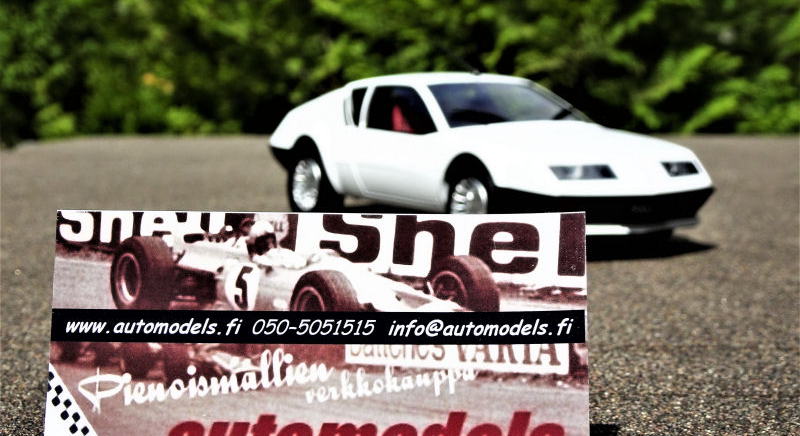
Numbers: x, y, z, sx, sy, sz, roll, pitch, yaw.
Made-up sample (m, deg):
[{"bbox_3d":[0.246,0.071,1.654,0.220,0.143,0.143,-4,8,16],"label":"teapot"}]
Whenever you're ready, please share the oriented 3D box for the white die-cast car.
[{"bbox_3d":[0.030,-0.028,0.608,0.091,0.066,0.235,-3,7,-32],"label":"white die-cast car"}]

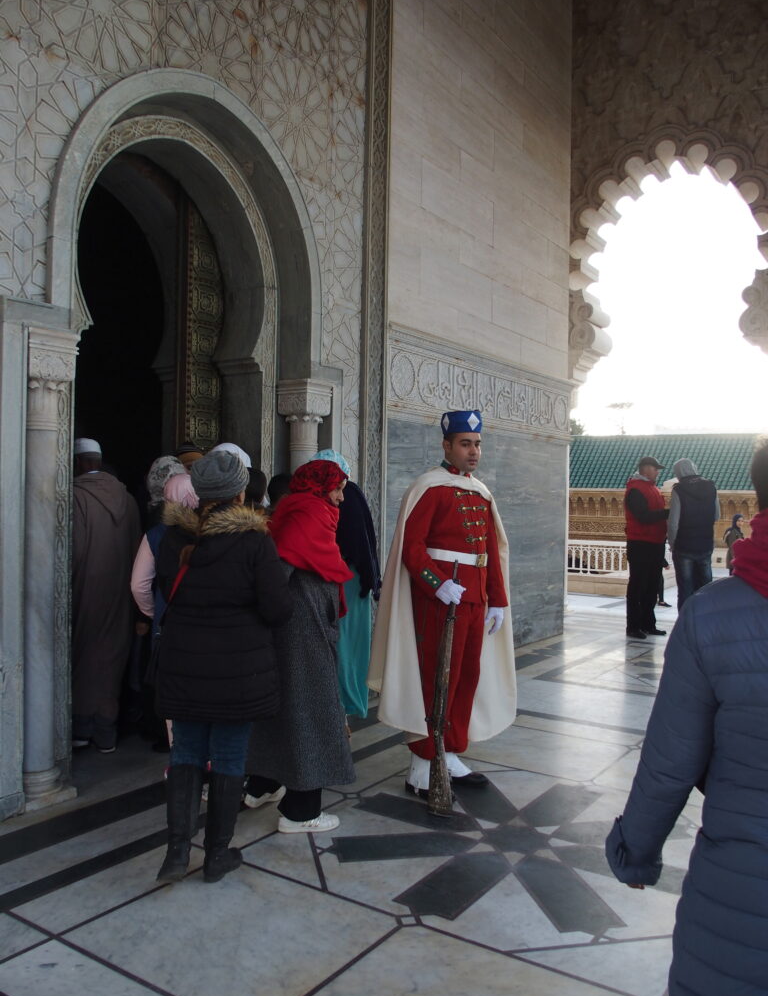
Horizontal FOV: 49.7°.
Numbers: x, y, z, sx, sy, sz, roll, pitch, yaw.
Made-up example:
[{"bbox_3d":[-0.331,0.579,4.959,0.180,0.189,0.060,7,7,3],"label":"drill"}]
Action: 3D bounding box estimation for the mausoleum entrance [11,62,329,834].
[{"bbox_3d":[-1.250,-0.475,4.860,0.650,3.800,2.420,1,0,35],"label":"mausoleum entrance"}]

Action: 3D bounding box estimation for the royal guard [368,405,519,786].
[{"bbox_3d":[0.310,0.500,4.160,0.560,1.860,0.680,1,0,40],"label":"royal guard"}]

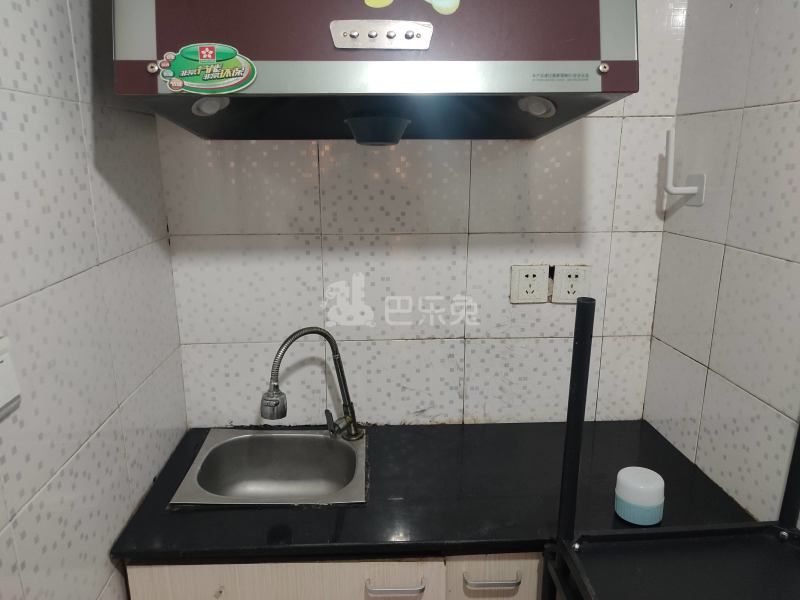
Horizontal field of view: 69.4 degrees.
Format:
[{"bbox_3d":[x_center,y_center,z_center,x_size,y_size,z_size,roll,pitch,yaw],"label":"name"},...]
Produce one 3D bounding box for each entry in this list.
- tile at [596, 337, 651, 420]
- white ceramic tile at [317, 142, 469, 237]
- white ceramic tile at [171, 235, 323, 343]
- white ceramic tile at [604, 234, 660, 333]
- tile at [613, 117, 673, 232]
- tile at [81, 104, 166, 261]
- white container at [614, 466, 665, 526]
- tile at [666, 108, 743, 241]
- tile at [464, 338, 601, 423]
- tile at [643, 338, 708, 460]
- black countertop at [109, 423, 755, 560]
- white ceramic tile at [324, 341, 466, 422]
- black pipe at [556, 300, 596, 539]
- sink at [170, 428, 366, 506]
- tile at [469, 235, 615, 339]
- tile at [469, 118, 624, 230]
[{"bbox_3d":[0.544,0.190,1.407,0.118,0.216,0.010,-1,14,-2],"label":"tile"},{"bbox_3d":[-0.011,-0.272,1.273,0.330,0.252,0.010,-1,14,-2],"label":"white ceramic tile"},{"bbox_3d":[-0.343,-0.023,1.323,0.338,0.252,0.010,-1,14,-2],"label":"white ceramic tile"},{"bbox_3d":[0.543,-0.036,1.351,0.118,0.250,0.010,-1,14,-2],"label":"white ceramic tile"},{"bbox_3d":[0.544,-0.279,1.294,0.119,0.252,0.010,-1,14,-2],"label":"tile"},{"bbox_3d":[-0.503,-0.220,1.073,0.010,0.250,0.347,-1,14,-4],"label":"tile"},{"bbox_3d":[0.437,0.355,1.051,0.084,0.073,0.084,-1,14,-2],"label":"white container"},{"bbox_3d":[0.616,-0.252,1.181,0.010,0.250,0.220,-1,14,-5],"label":"tile"},{"bbox_3d":[0.320,0.193,1.398,0.330,0.216,0.010,-1,14,-2],"label":"tile"},{"bbox_3d":[0.622,0.221,1.310,0.010,0.221,0.214,-2,14,-6],"label":"tile"},{"bbox_3d":[0.066,0.378,1.208,1.137,0.034,0.446,-1,14,-2],"label":"black countertop"},{"bbox_3d":[-0.009,0.201,1.394,0.330,0.221,0.010,-1,14,-2],"label":"white ceramic tile"},{"bbox_3d":[0.263,0.190,0.863,0.025,0.395,0.025,-1,14,-3],"label":"black pipe"},{"bbox_3d":[-0.260,0.412,1.256,0.375,0.140,0.313,-1,14,-2],"label":"sink"},{"bbox_3d":[0.320,-0.032,1.345,0.330,0.252,0.010,-1,14,-3],"label":"tile"},{"bbox_3d":[0.319,-0.276,1.285,0.330,0.252,0.010,-1,14,-2],"label":"tile"}]

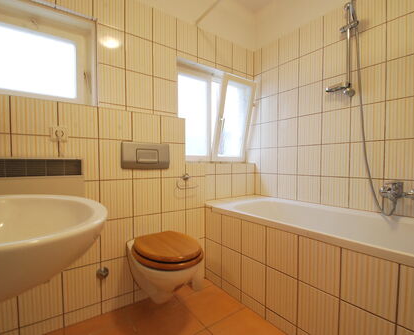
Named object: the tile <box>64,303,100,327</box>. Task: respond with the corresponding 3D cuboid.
[{"bbox_3d":[-0.736,0.876,1.234,0.200,0.081,0.010,-1,2,-35],"label":"tile"}]

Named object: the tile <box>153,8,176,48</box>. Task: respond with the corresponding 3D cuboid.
[{"bbox_3d":[-0.330,-1.074,1.632,0.200,0.252,0.010,-1,1,-34],"label":"tile"}]

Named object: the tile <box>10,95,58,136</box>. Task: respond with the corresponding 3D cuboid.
[{"bbox_3d":[-0.924,-0.271,1.124,0.195,0.194,0.010,-1,2,-32],"label":"tile"}]

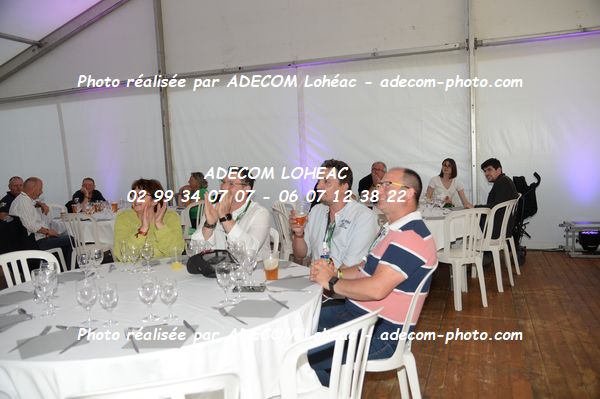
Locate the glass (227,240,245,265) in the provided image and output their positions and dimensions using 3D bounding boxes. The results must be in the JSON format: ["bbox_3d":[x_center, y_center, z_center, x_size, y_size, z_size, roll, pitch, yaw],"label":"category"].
[{"bbox_3d":[-0.340,0.303,2.470,0.072,0.155,0.072,-3,5,0],"label":"glass"}]

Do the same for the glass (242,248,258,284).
[{"bbox_3d":[-0.264,0.355,2.451,0.074,0.182,0.074,-3,5,0],"label":"glass"}]

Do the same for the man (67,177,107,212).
[{"bbox_3d":[-3.188,0.315,7.037,0.600,1.280,0.750,-6,6,-30],"label":"man"}]

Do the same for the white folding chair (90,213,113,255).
[{"bbox_3d":[-2.135,0.583,5.055,0.450,0.850,0.520,-1,5,16],"label":"white folding chair"}]

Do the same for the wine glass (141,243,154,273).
[{"bbox_3d":[-0.845,0.318,2.566,0.070,0.155,0.070,-3,5,0],"label":"wine glass"}]

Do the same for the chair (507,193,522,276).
[{"bbox_3d":[2.180,0.379,5.124,0.520,0.850,0.450,-2,5,4],"label":"chair"}]

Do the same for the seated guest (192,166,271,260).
[{"bbox_3d":[-0.409,0.453,3.077,0.550,1.300,0.740,-1,5,22],"label":"seated guest"}]

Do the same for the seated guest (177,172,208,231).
[{"bbox_3d":[-1.369,0.275,6.089,0.750,1.240,0.480,0,5,29],"label":"seated guest"}]

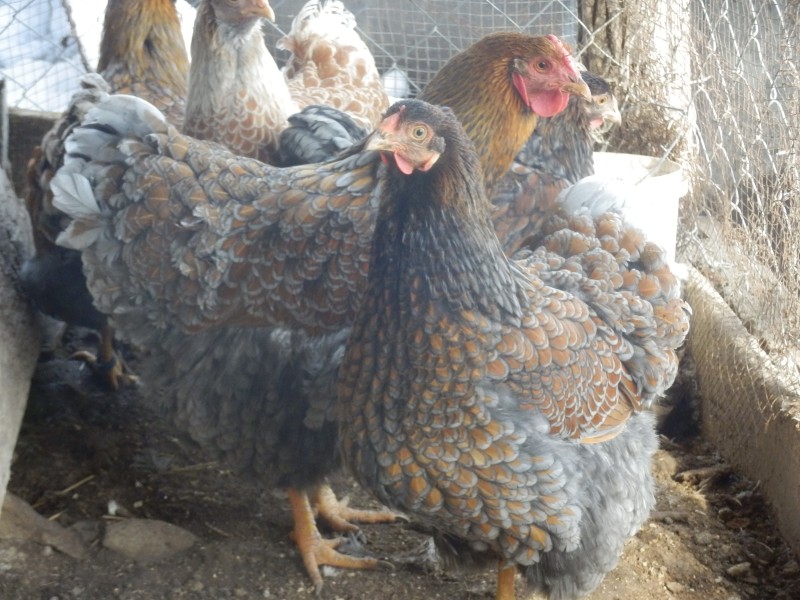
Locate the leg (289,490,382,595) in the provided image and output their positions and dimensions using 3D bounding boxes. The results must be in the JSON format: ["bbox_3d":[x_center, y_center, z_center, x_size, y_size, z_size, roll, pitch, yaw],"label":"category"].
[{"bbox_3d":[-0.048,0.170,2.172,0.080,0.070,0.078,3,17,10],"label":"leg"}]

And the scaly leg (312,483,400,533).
[{"bbox_3d":[-0.030,0.148,2.251,0.080,0.066,0.069,3,17,10],"label":"scaly leg"}]

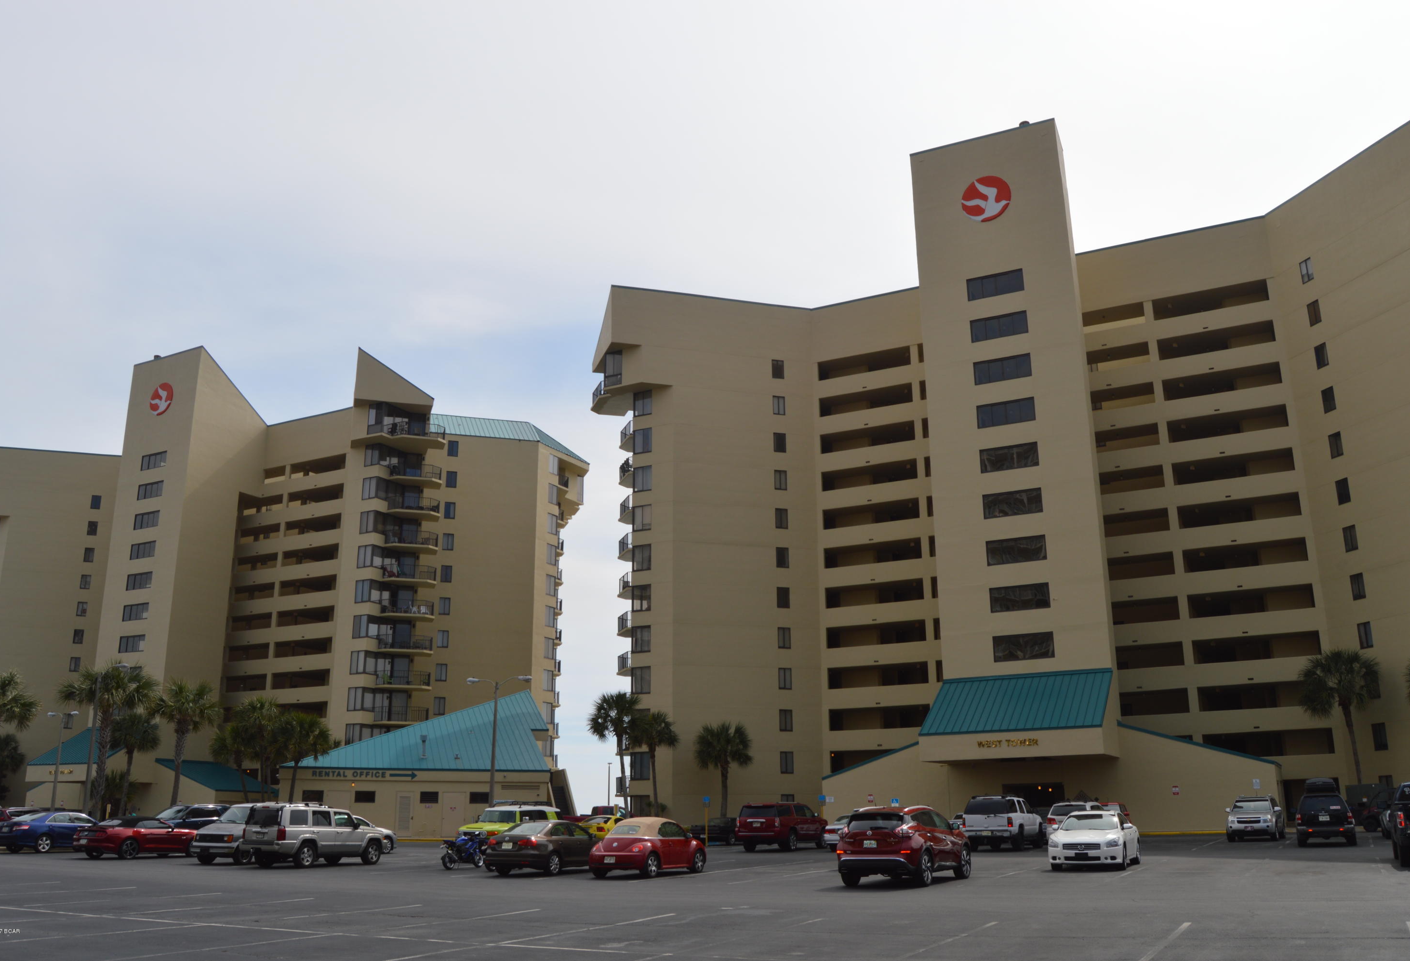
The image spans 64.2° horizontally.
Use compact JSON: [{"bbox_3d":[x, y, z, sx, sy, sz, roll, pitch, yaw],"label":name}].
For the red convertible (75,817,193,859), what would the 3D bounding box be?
[{"bbox_3d":[-20.214,12.946,40.640,1.915,1.390,4.780,-9,-18,25],"label":"red convertible"}]

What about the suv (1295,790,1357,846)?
[{"bbox_3d":[21.998,12.042,39.986,1.820,1.800,4.640,-9,-18,26],"label":"suv"}]

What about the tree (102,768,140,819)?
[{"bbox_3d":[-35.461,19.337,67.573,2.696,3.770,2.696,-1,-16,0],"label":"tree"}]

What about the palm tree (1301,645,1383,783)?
[{"bbox_3d":[30.983,12.345,54.020,3.719,8.400,3.719,-1,-16,0],"label":"palm tree"}]

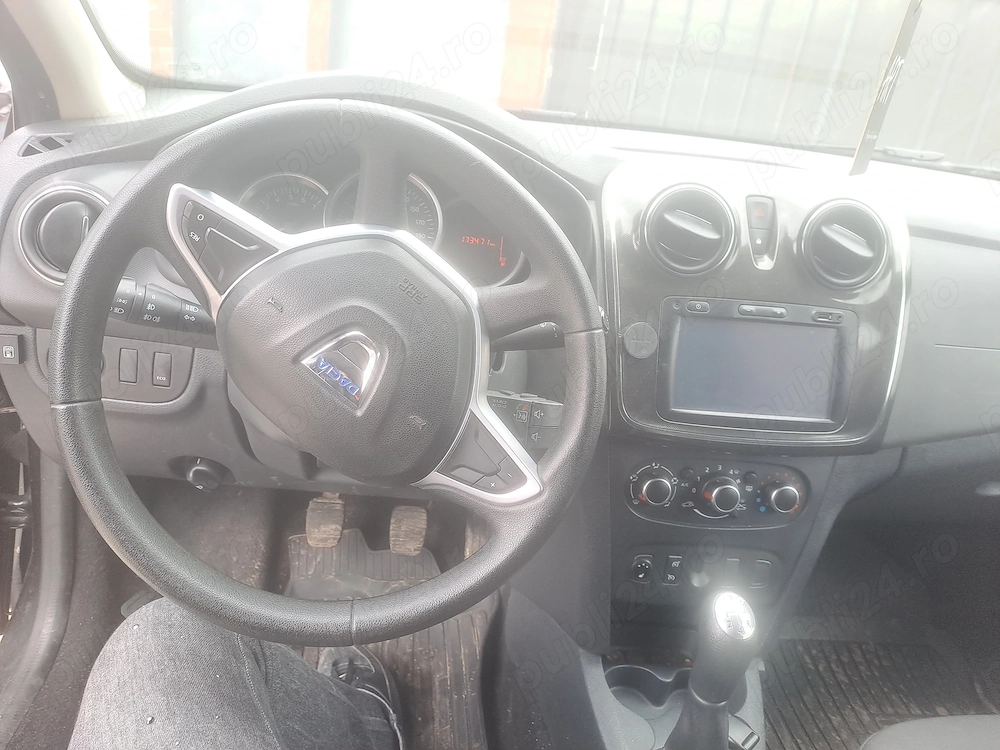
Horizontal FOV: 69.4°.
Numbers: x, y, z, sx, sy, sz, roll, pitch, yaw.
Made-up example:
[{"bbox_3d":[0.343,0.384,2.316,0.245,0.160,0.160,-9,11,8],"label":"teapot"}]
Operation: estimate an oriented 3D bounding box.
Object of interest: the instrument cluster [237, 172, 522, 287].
[{"bbox_3d":[-0.118,-0.143,0.712,0.280,0.115,0.060,4,4,-10],"label":"instrument cluster"}]

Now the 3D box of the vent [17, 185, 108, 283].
[{"bbox_3d":[-0.392,-0.130,0.672,0.091,0.091,0.040,6,12,-6],"label":"vent"}]

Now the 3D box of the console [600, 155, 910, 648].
[{"bbox_3d":[0.216,0.032,0.706,0.295,0.465,0.165,4,13,-10],"label":"console"}]

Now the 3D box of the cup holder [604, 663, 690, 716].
[{"bbox_3d":[0.194,0.373,0.811,0.155,0.048,0.076,6,22,-6],"label":"cup holder"}]

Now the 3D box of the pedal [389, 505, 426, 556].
[{"bbox_3d":[-0.129,0.221,1.020,0.051,0.067,0.028,6,-1,-6],"label":"pedal"}]

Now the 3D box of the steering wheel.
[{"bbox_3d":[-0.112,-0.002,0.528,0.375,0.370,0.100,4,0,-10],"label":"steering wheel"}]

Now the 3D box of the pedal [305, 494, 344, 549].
[{"bbox_3d":[-0.245,0.206,1.010,0.052,0.068,0.028,6,-1,-6],"label":"pedal"}]

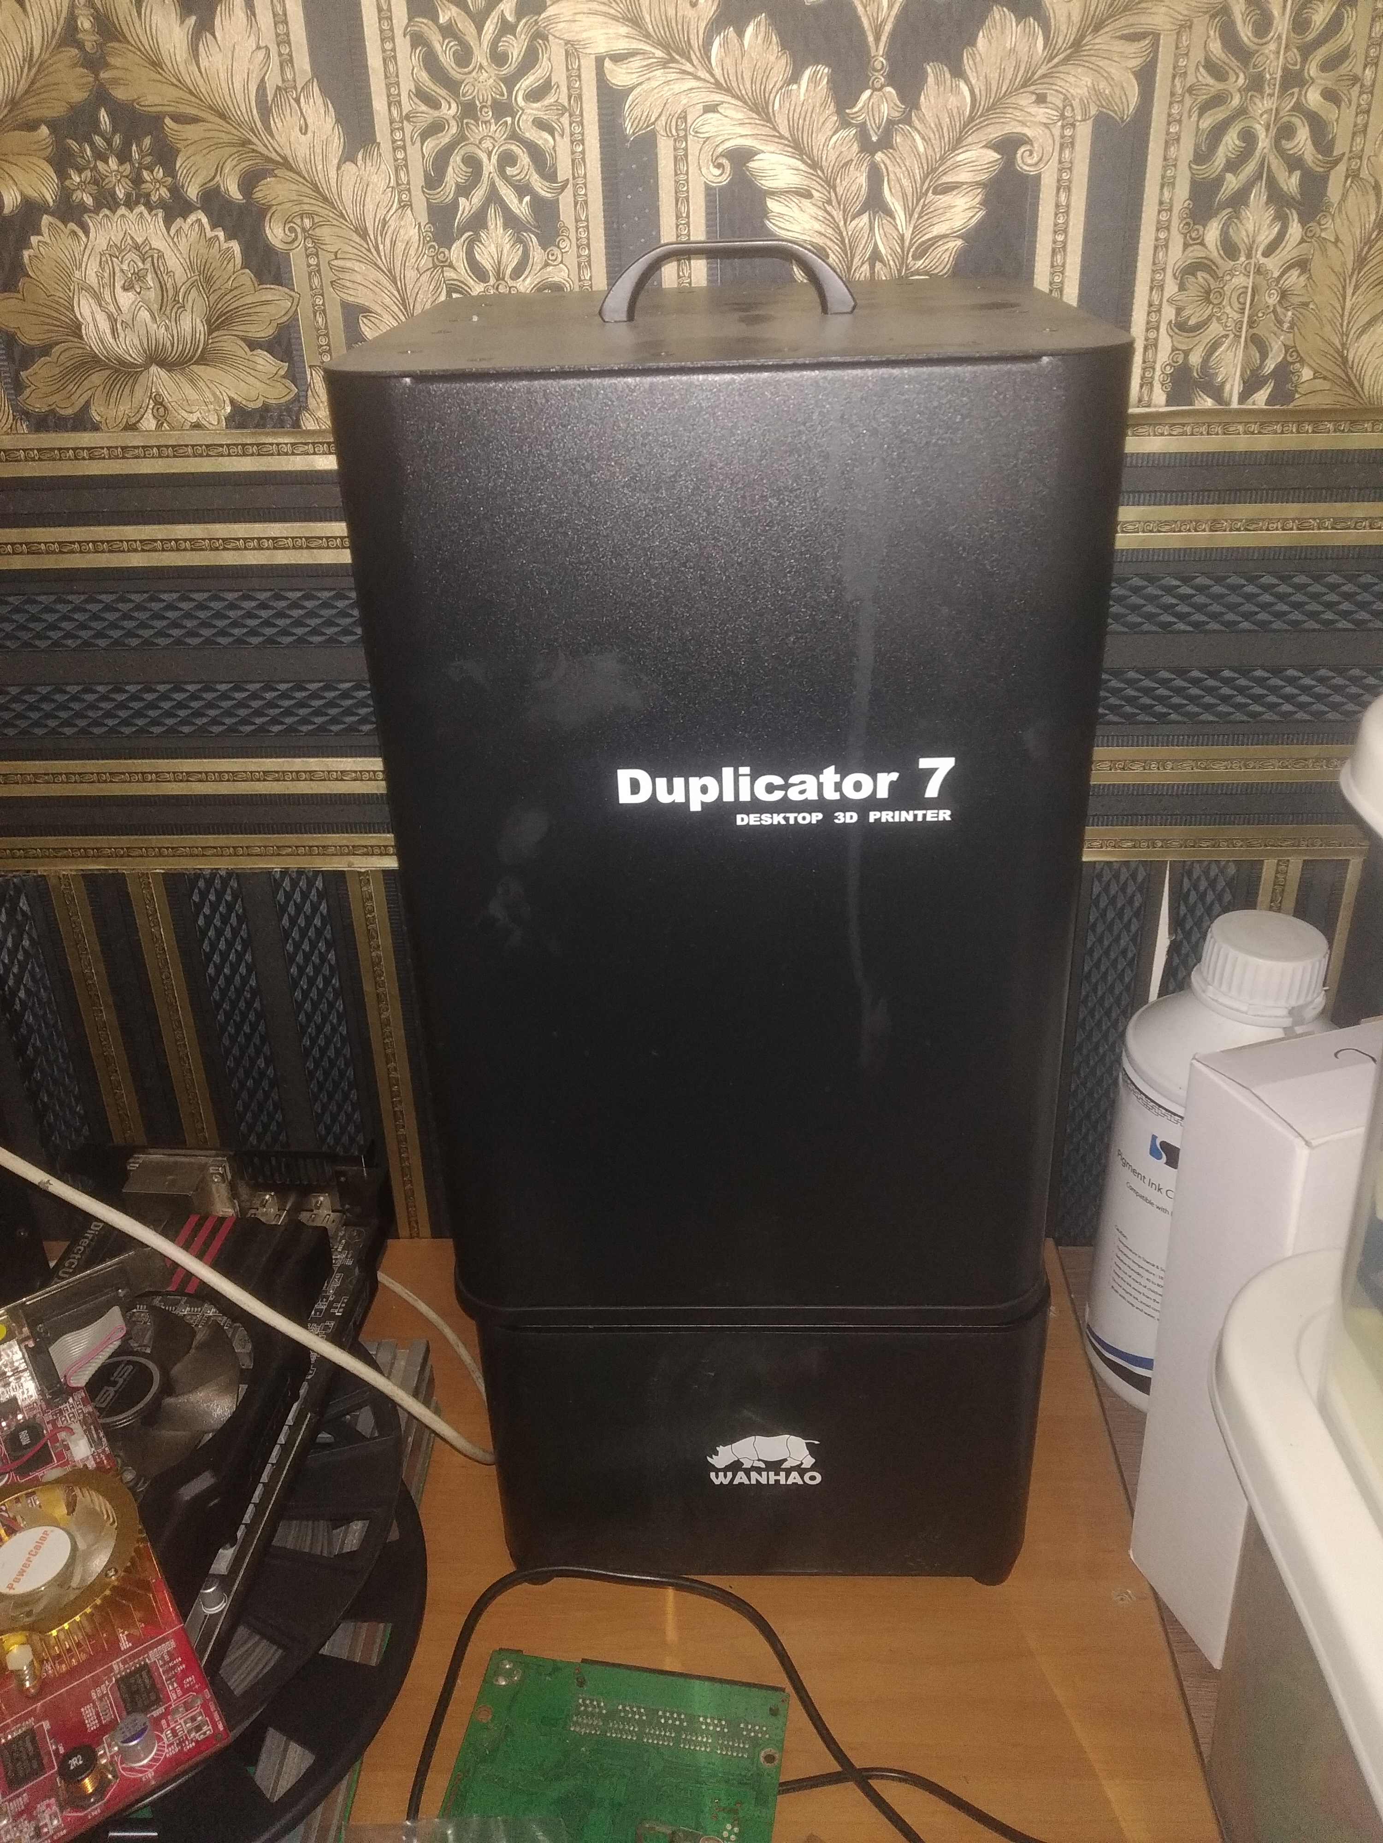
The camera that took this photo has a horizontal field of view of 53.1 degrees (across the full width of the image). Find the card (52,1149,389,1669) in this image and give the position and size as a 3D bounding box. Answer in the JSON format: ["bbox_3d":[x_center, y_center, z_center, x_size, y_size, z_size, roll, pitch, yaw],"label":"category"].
[{"bbox_3d":[-0.187,0.153,0.451,0.116,0.041,0.220,0,26,4],"label":"card"}]

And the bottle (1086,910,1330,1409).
[{"bbox_3d":[0.221,0.099,0.572,0.091,0.211,0.091,11,29,22],"label":"bottle"}]

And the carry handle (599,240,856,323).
[{"bbox_3d":[0.010,-0.186,0.400,0.075,0.020,0.012,-1,29,3],"label":"carry handle"}]

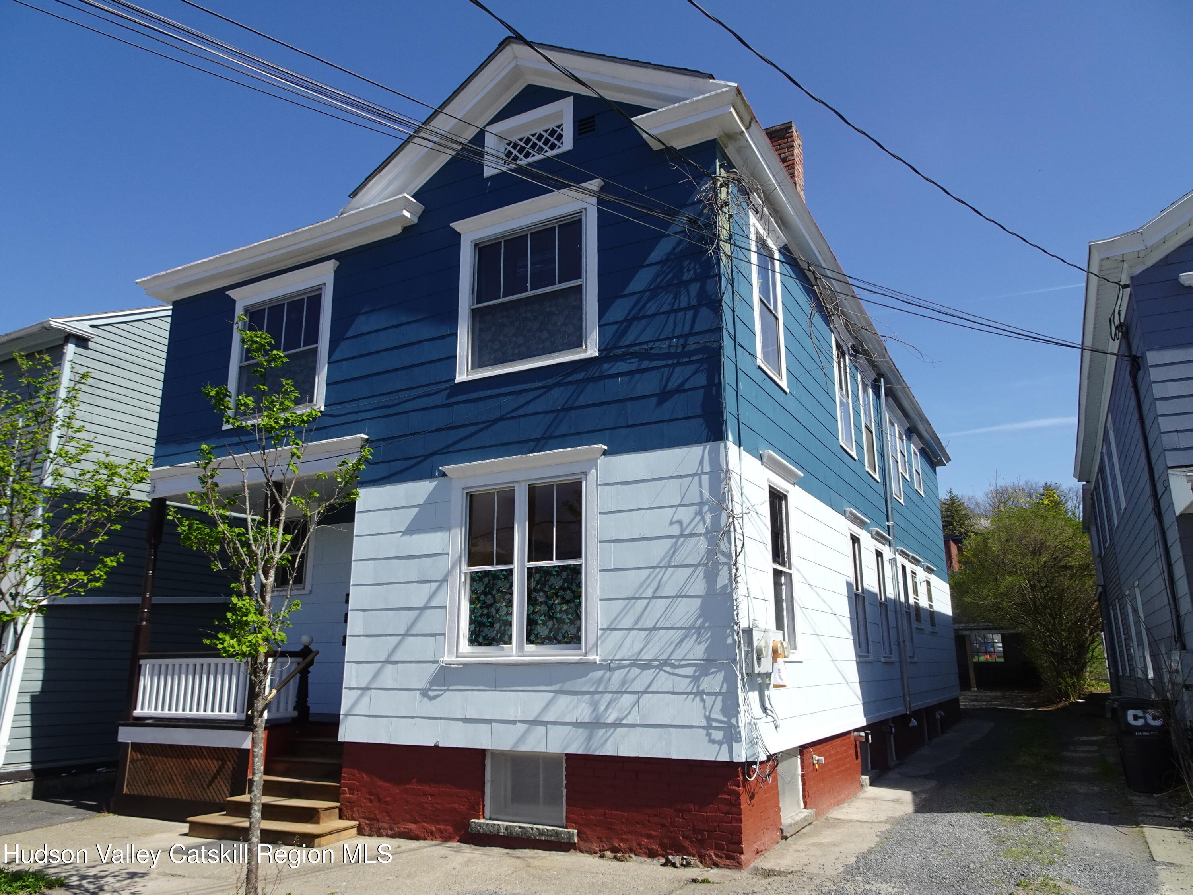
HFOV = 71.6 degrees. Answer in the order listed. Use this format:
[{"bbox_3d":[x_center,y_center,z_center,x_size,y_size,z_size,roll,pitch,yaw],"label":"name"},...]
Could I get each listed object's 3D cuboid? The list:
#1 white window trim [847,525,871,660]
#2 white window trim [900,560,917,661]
[{"bbox_3d":[3.645,2.007,11.374,0.120,1.830,0.960,-8,-17,28],"label":"white window trim"},{"bbox_3d":[5.583,2.930,14.833,0.110,1.730,0.920,-8,-16,28],"label":"white window trim"}]

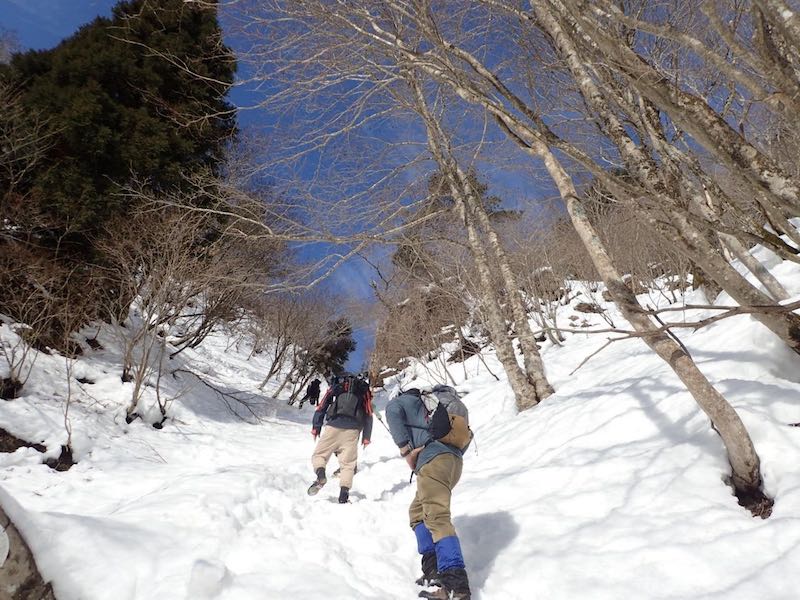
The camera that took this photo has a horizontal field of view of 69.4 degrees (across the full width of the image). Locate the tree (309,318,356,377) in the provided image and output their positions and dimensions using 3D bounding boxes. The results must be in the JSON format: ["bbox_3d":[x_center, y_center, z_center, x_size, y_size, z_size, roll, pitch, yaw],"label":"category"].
[{"bbox_3d":[-5.600,4.100,47.200,4.000,5.400,4.000,0,-25,0],"label":"tree"}]

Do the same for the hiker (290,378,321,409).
[{"bbox_3d":[-4.500,4.700,28.800,0.750,1.550,0.950,-14,-28,27],"label":"hiker"}]

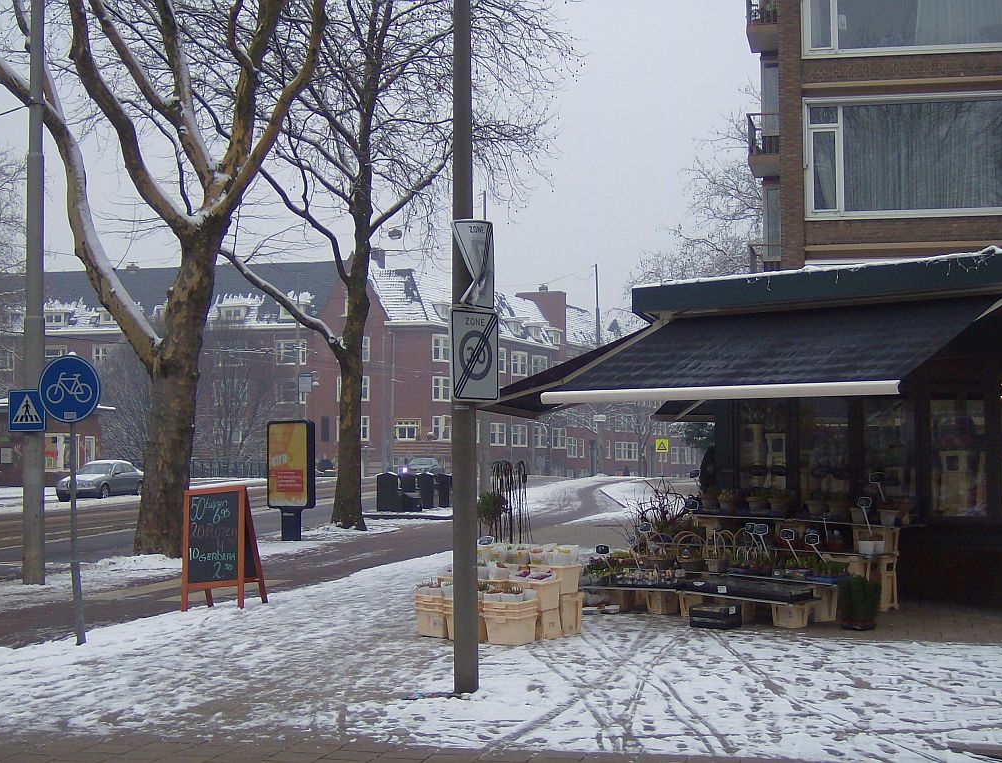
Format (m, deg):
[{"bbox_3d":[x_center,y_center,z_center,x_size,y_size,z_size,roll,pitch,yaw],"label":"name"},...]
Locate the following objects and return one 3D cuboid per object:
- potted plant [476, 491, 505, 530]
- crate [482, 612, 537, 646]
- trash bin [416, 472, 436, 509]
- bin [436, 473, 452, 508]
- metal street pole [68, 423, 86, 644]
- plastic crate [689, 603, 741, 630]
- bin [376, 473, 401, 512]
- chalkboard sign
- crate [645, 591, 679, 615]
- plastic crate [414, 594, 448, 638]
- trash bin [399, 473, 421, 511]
[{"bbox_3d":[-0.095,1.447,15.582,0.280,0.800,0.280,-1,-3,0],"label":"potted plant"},{"bbox_3d":[0.081,2.058,13.743,0.365,0.235,0.305,-2,-3,32],"label":"crate"},{"bbox_3d":[-2.369,3.447,52.493,0.580,1.170,0.620,-1,-3,3],"label":"trash bin"},{"bbox_3d":[-1.818,3.471,53.090,0.580,1.170,0.620,-1,-3,3],"label":"bin"},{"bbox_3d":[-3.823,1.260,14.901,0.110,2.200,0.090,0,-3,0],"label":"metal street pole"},{"bbox_3d":[2.015,2.198,15.436,0.400,0.200,0.270,-2,-3,35],"label":"plastic crate"},{"bbox_3d":[-3.409,3.332,50.043,0.700,1.190,0.680,-1,-3,3],"label":"bin"},{"bbox_3d":[-2.913,1.777,17.499,0.710,1.250,0.560,-2,-3,22],"label":"chalkboard sign"},{"bbox_3d":[1.621,2.151,16.283,0.310,0.245,0.300,1,-3,-37],"label":"crate"},{"bbox_3d":[-0.524,2.034,14.335,0.345,0.350,0.305,-3,-3,40],"label":"plastic crate"},{"bbox_3d":[-2.744,3.369,50.376,0.680,1.160,0.700,-1,-3,0],"label":"trash bin"}]

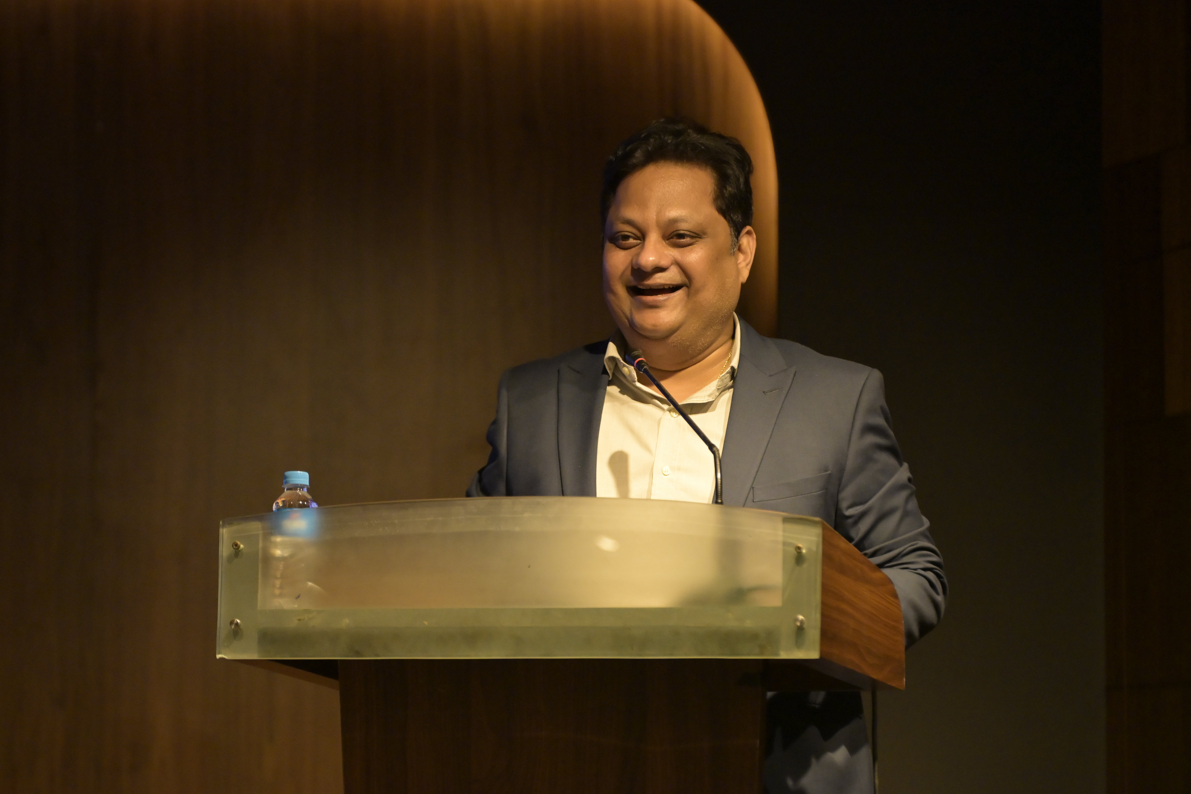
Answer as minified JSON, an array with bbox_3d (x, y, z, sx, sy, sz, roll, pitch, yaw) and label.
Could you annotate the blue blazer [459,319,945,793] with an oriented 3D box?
[{"bbox_3d":[0.125,0.280,6.100,0.550,0.750,0.400,-1,-8,14],"label":"blue blazer"}]

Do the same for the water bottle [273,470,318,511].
[{"bbox_3d":[-0.337,0.166,5.760,0.054,0.165,0.054,1,-7,0],"label":"water bottle"}]

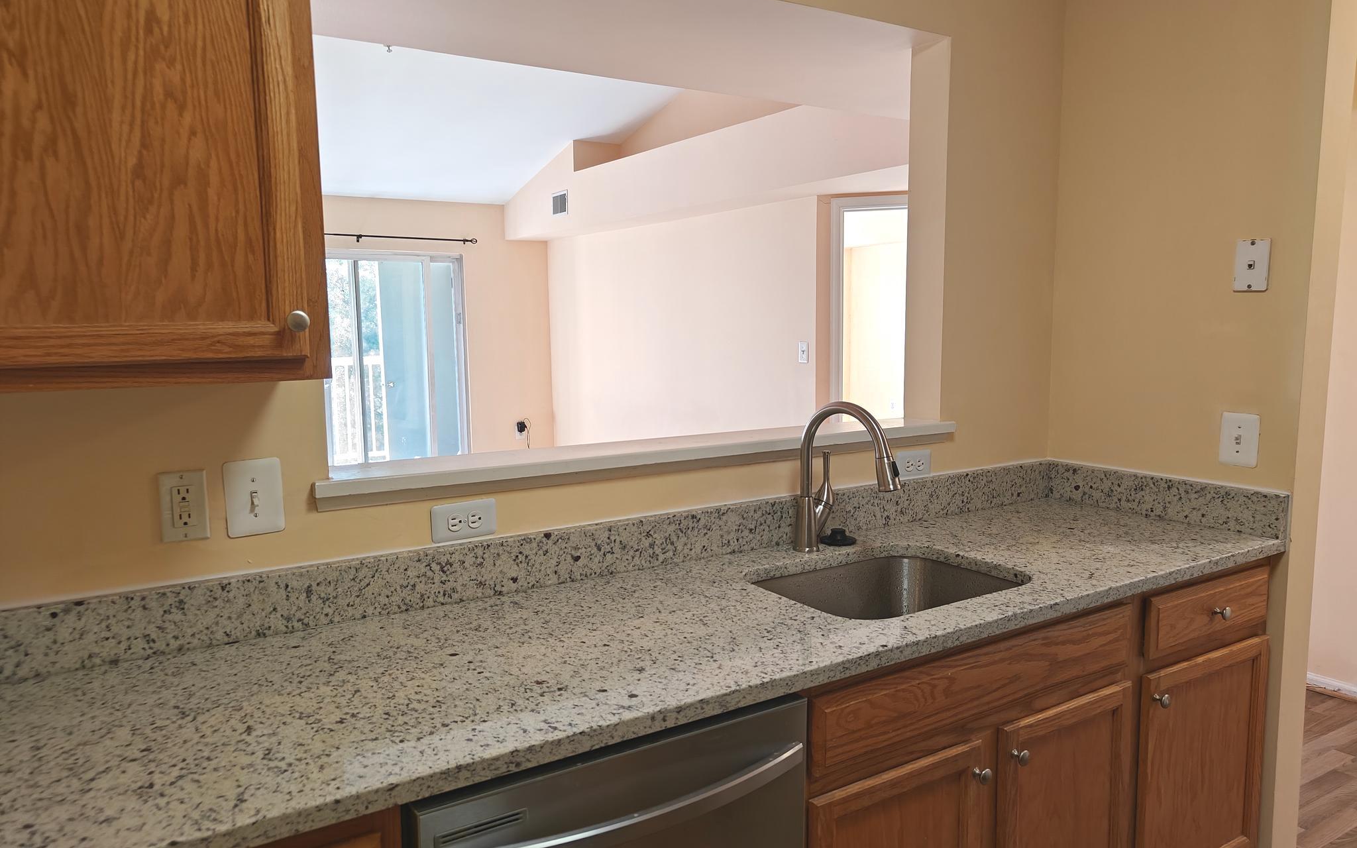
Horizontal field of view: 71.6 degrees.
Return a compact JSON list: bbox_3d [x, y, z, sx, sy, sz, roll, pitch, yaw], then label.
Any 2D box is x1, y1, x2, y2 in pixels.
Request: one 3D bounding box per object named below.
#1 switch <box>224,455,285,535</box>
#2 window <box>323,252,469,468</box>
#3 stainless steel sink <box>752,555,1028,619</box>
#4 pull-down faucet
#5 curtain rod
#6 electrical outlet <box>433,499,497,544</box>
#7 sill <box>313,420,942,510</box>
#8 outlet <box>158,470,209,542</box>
[{"bbox_3d":[-0.713,0.125,1.585,0.088,0.126,0.016,-5,7,-32],"label":"switch"},{"bbox_3d":[-2.542,-0.357,7.551,1.680,2.010,0.120,-5,7,-32],"label":"window"},{"bbox_3d":[0.424,0.433,1.925,0.546,0.205,0.418,-5,7,-32],"label":"stainless steel sink"},{"bbox_3d":[0.382,0.123,2.063,0.102,0.342,0.273,-6,8,-40],"label":"pull-down faucet"},{"bbox_3d":[-2.513,-1.467,7.362,1.980,0.055,0.090,-5,7,-32],"label":"curtain rod"},{"bbox_3d":[-0.406,0.185,1.789,0.122,0.071,0.010,-5,7,-32],"label":"electrical outlet"},{"bbox_3d":[-0.001,0.065,2.086,1.569,0.055,0.206,-5,7,-32],"label":"sill"},{"bbox_3d":[-0.804,0.135,1.531,0.070,0.114,0.010,-5,7,-32],"label":"outlet"}]

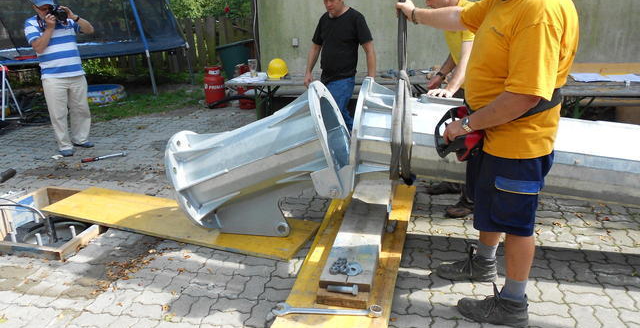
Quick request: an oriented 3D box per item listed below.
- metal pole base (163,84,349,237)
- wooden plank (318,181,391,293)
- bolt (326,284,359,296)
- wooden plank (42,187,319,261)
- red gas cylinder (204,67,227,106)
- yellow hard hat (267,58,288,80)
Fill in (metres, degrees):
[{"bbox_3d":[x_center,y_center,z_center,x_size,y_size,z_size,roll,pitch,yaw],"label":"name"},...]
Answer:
[{"bbox_3d":[-0.324,0.039,3.096,1.040,0.880,0.690,-17,14,17],"label":"metal pole base"},{"bbox_3d":[0.271,0.408,2.997,0.250,0.050,1.320,2,18,13],"label":"wooden plank"},{"bbox_3d":[0.111,0.620,2.362,0.155,0.050,0.050,3,19,15],"label":"bolt"},{"bbox_3d":[-1.023,0.388,3.413,2.000,0.030,0.500,6,20,20],"label":"wooden plank"},{"bbox_3d":[-1.587,-1.169,7.300,0.310,0.600,0.310,-2,18,0],"label":"red gas cylinder"},{"bbox_3d":[-0.464,-1.027,5.250,0.225,0.165,0.280,3,18,14],"label":"yellow hard hat"}]

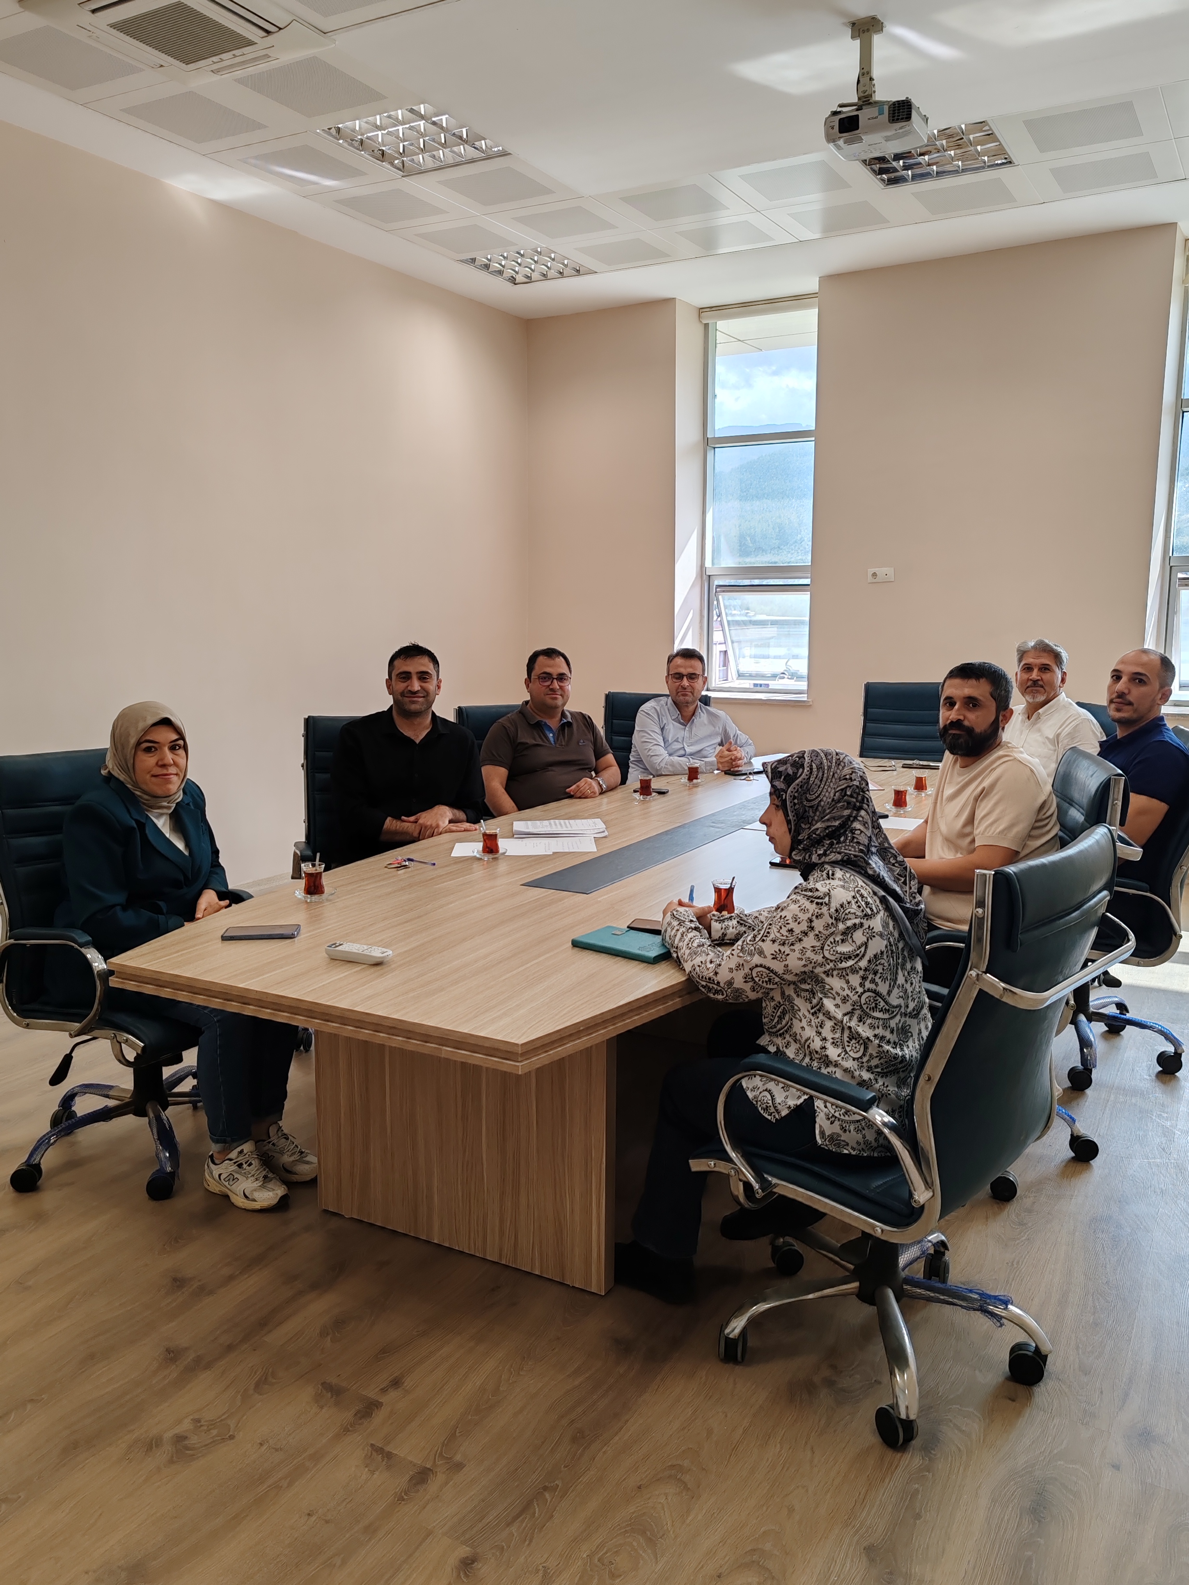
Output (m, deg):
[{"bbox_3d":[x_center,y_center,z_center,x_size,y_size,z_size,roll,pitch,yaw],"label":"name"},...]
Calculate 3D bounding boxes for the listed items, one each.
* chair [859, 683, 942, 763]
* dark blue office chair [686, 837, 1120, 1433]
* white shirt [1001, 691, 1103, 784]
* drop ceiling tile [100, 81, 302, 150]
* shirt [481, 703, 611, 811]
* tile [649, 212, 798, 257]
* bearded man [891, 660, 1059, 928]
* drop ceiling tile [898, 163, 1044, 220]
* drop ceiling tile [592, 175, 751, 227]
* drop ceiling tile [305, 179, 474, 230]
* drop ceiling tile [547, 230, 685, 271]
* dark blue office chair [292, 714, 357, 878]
[{"bbox_3d":[1.521,0.026,6.104,0.620,1.080,0.700,4,10,22],"label":"chair"},{"bbox_3d":[0.597,0.597,2.422,0.720,1.080,0.630,7,11,36],"label":"dark blue office chair"},{"bbox_3d":[1.776,-0.071,4.845,0.500,0.620,0.330,7,11,39],"label":"white shirt"},{"bbox_3d":[-1.543,-2.618,4.795,0.590,0.020,0.590,5,10,29],"label":"drop ceiling tile"},{"bbox_3d":[-0.179,-0.027,4.656,0.500,0.560,0.330,-5,10,-32],"label":"shirt"},{"bbox_3d":[0.675,-2.848,6.286,0.600,0.030,0.600,5,10,29],"label":"tile"},{"bbox_3d":[0.900,0.331,3.350,0.800,1.320,0.550,-1,9,-3],"label":"bearded man"},{"bbox_3d":[1.720,-2.773,5.725,0.600,0.030,0.600,5,10,29],"label":"drop ceiling tile"},{"bbox_3d":[0.380,-2.782,5.793,0.600,0.030,0.600,5,10,29],"label":"drop ceiling tile"},{"bbox_3d":[-0.959,-2.790,5.861,0.600,0.030,0.600,5,10,29],"label":"drop ceiling tile"},{"bbox_3d":[0.153,-2.902,6.601,0.600,0.030,0.600,5,10,29],"label":"drop ceiling tile"},{"bbox_3d":[-0.770,0.301,4.406,0.630,1.110,0.680,-2,9,-16],"label":"dark blue office chair"}]

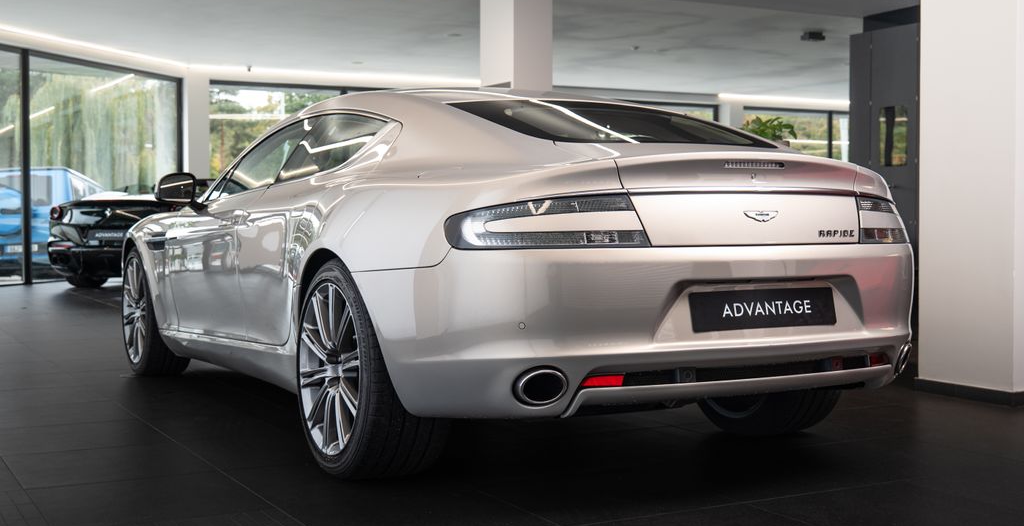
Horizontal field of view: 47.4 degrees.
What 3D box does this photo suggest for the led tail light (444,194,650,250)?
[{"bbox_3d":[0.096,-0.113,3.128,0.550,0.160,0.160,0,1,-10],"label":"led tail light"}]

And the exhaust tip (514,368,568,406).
[{"bbox_3d":[0.069,0.327,3.069,0.130,0.105,0.100,-1,2,-19],"label":"exhaust tip"}]

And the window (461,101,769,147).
[{"bbox_3d":[0.332,-0.491,3.967,1.040,0.090,0.700,-1,19,-30],"label":"window"}]

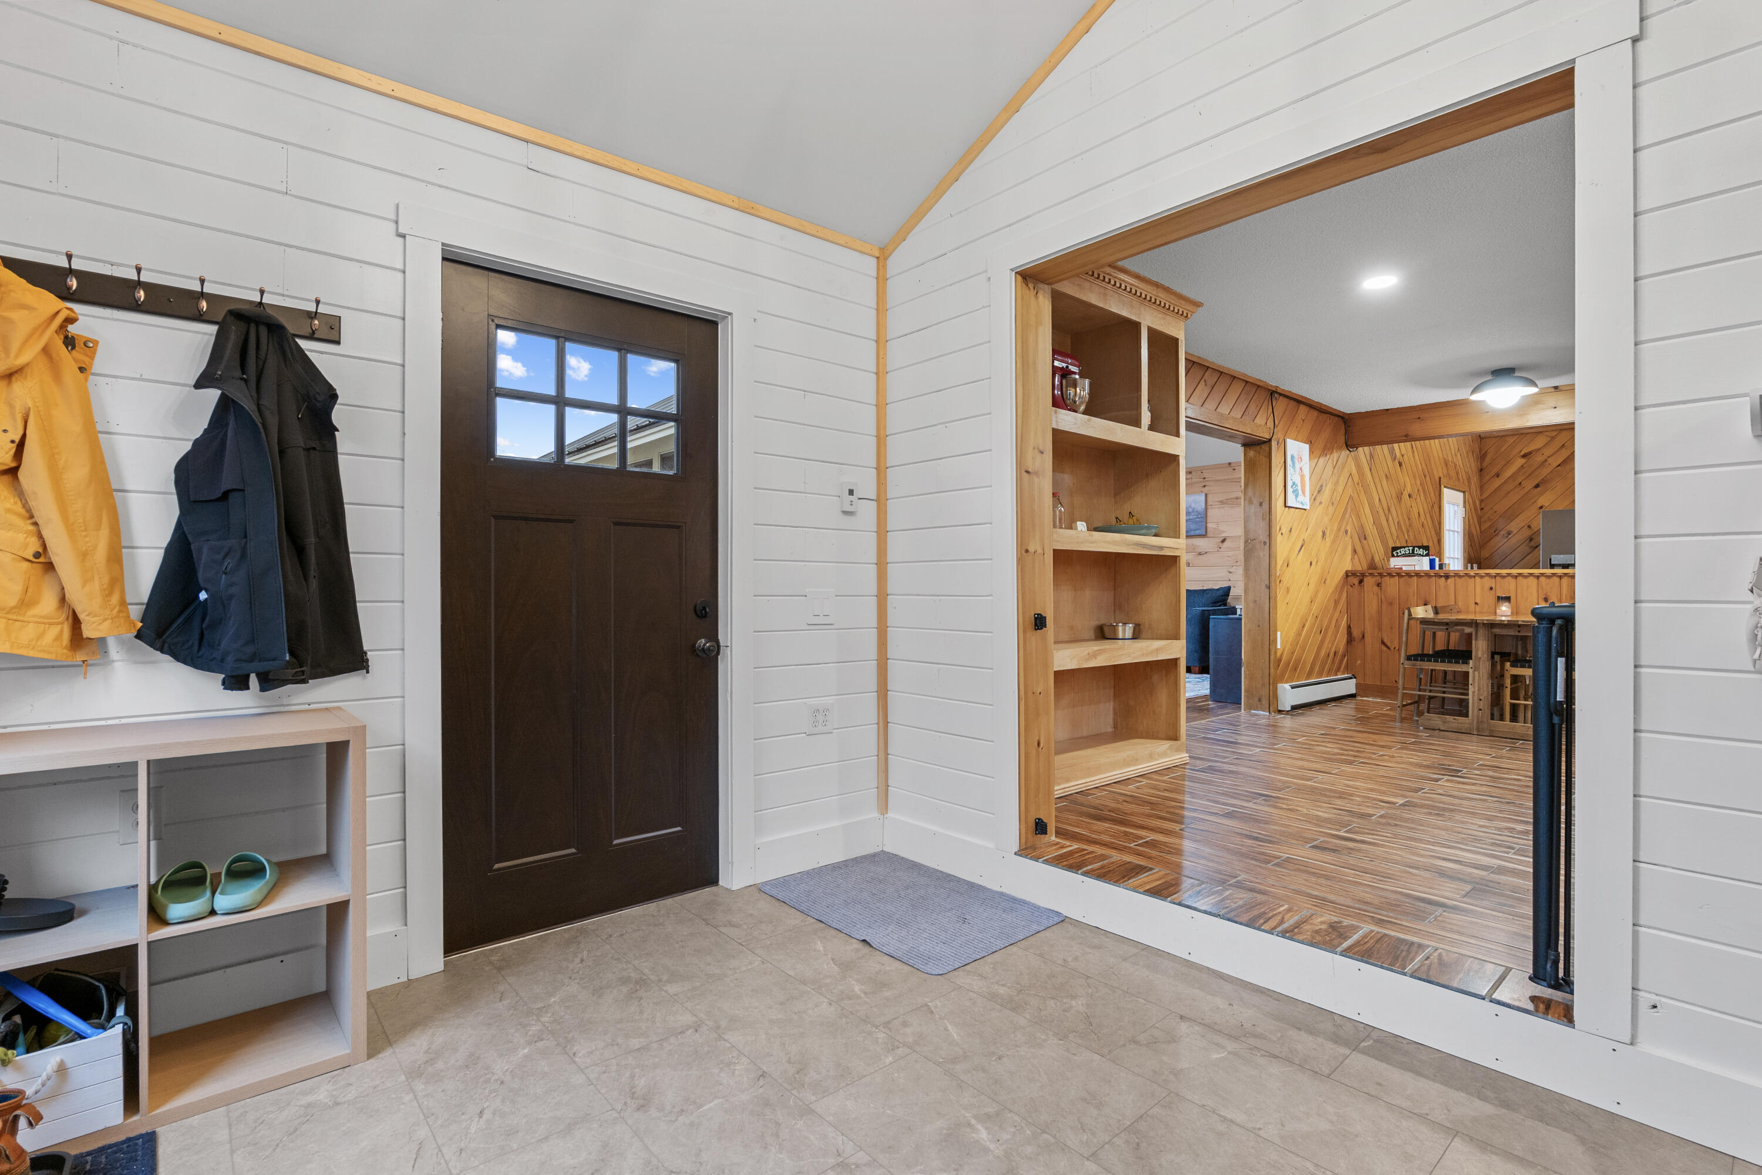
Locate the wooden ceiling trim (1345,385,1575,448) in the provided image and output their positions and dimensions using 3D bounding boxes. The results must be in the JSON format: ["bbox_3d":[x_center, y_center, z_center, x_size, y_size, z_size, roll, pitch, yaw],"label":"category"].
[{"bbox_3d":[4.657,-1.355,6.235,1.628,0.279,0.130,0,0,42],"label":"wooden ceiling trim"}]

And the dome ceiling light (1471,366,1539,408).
[{"bbox_3d":[4.316,-1.369,5.424,0.378,0.251,0.378,0,0,39],"label":"dome ceiling light"}]

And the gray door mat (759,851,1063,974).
[{"bbox_3d":[0.082,1.091,2.730,0.603,0.010,0.912,0,0,-41],"label":"gray door mat"}]

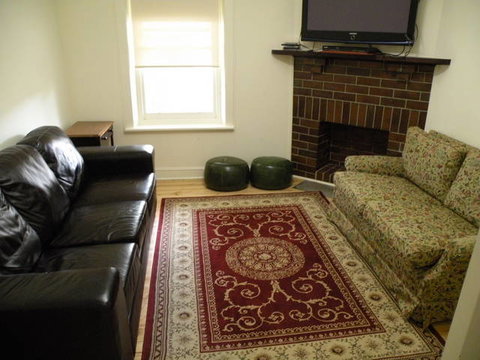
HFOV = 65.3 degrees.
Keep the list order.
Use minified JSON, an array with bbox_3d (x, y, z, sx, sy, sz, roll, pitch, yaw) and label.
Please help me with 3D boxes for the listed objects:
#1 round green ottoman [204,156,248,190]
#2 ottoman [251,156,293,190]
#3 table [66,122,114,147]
[{"bbox_3d":[-0.146,-0.084,4.104,0.483,0.278,0.483,-2,22,-6],"label":"round green ottoman"},{"bbox_3d":[0.349,-0.096,4.152,0.465,0.270,0.465,-2,22,-6],"label":"ottoman"},{"bbox_3d":[-1.499,-0.185,3.792,0.390,0.680,0.590,-1,22,-4],"label":"table"}]

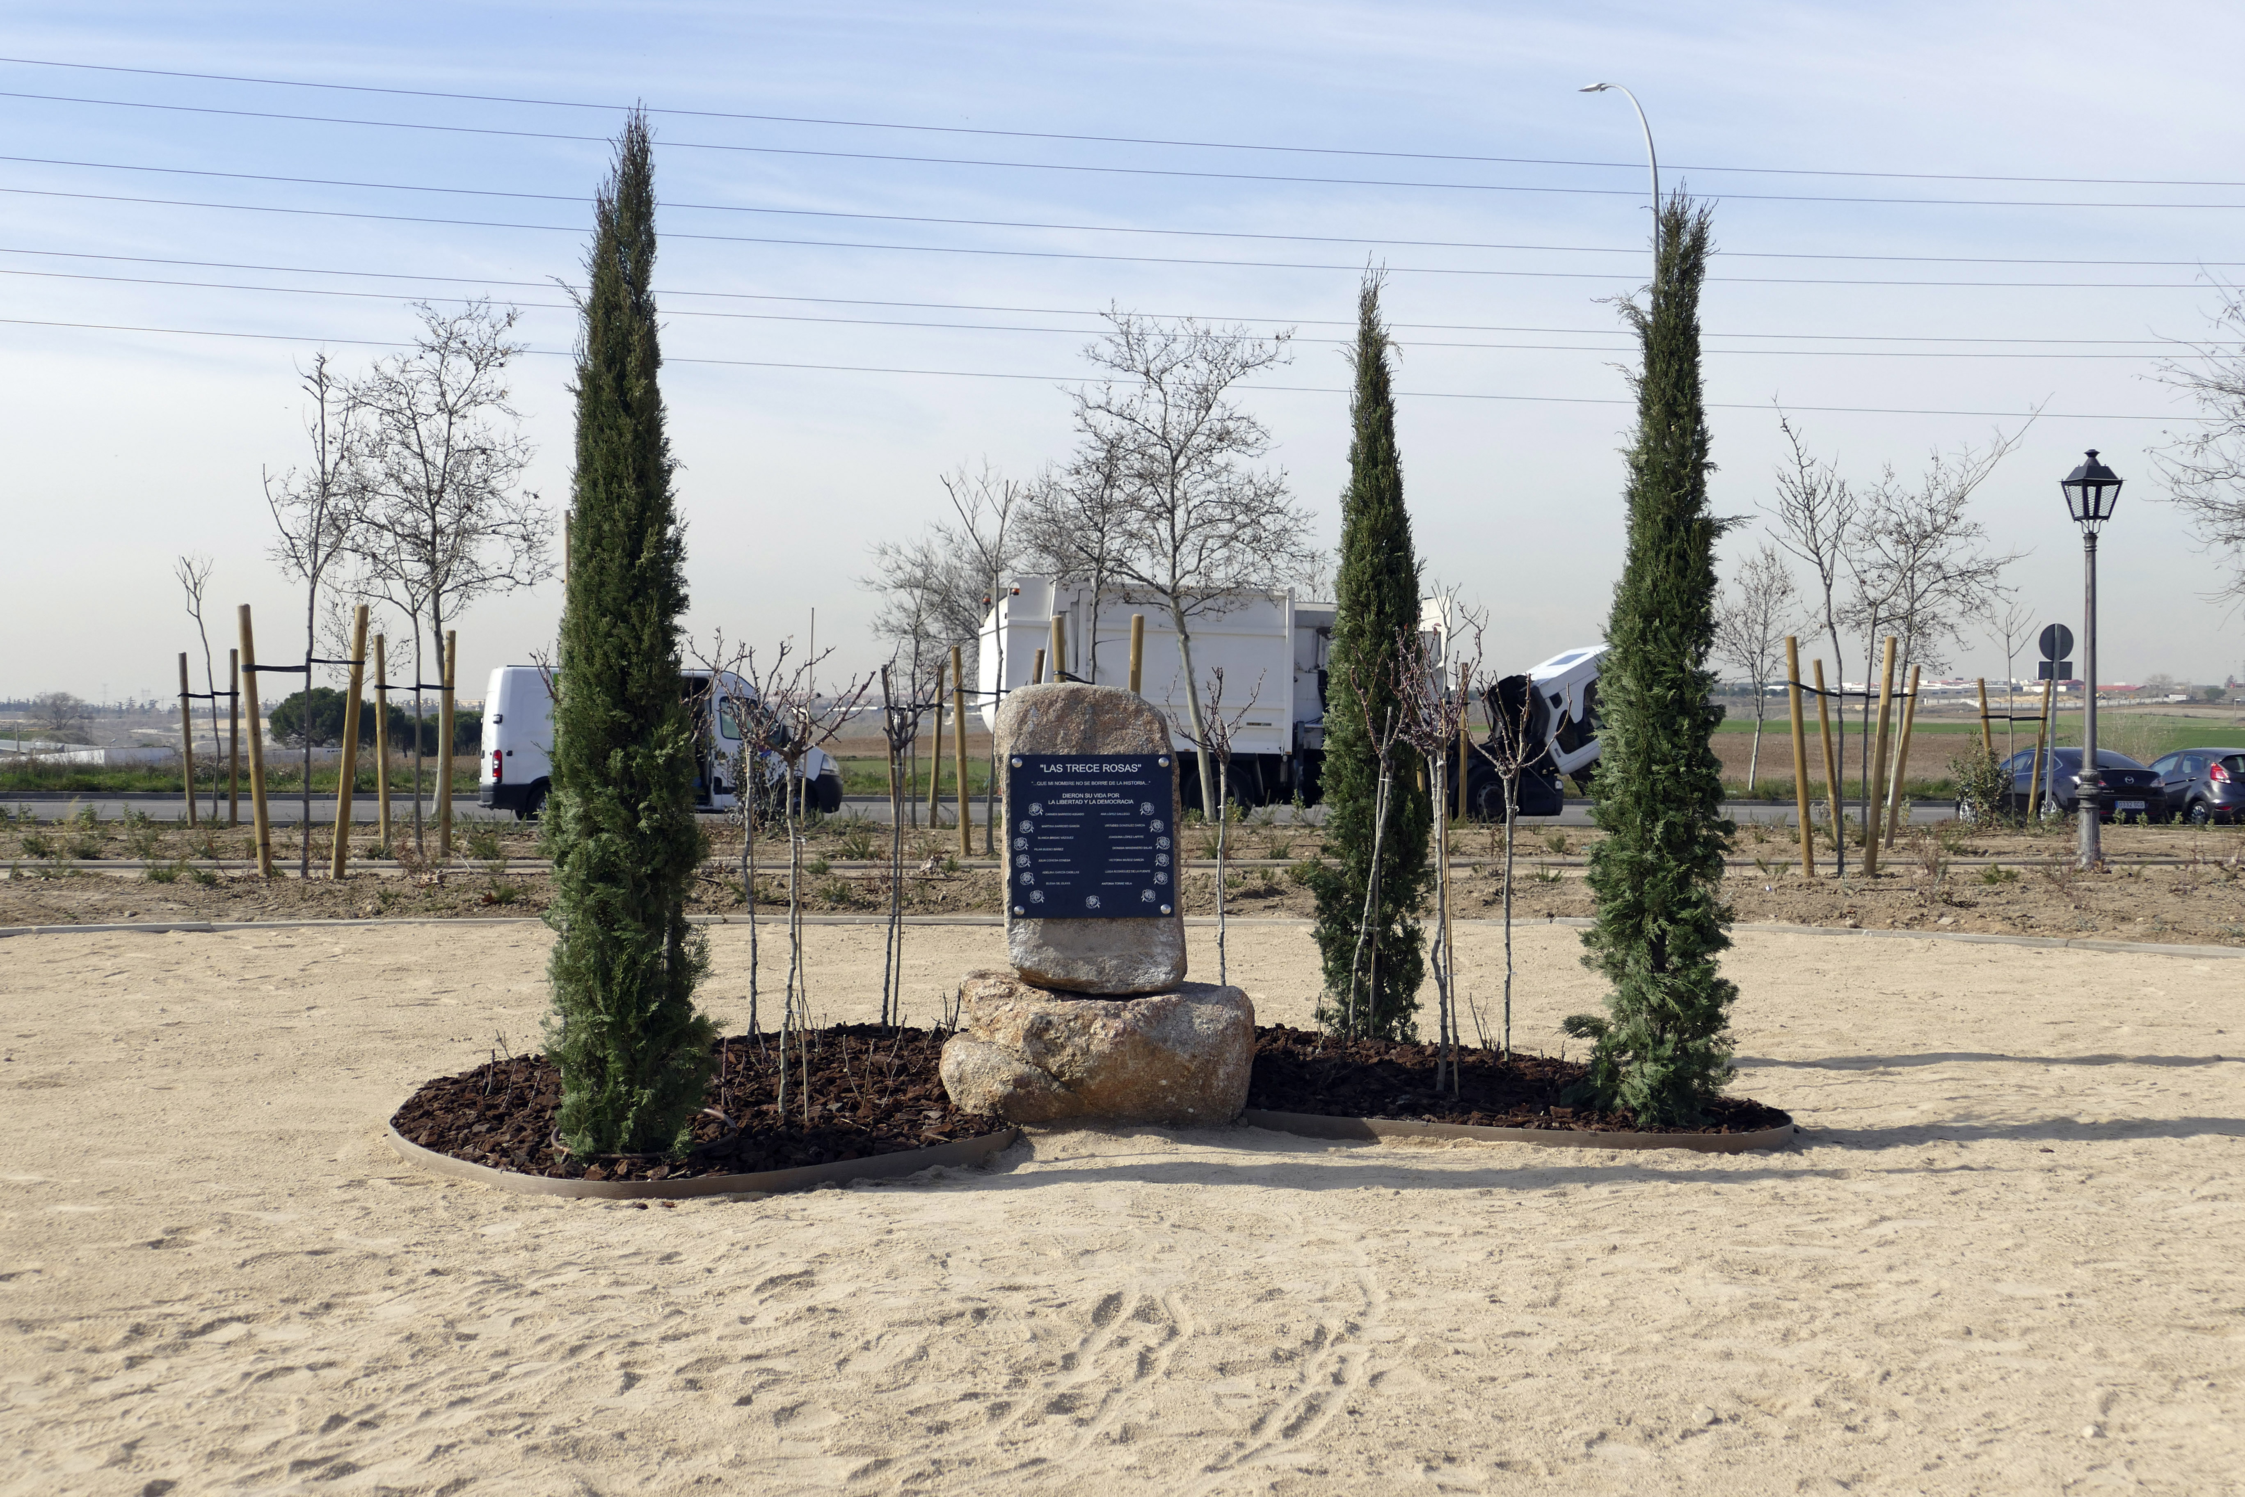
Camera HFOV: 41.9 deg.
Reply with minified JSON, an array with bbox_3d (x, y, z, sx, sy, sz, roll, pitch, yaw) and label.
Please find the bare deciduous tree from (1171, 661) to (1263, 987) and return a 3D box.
[{"bbox_3d":[0.430,0.431,13.182,0.410,1.620,0.400,0,1,0],"label":"bare deciduous tree"}]

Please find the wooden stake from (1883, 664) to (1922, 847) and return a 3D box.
[{"bbox_3d":[8.574,0.097,32.178,0.088,2.025,0.088,8,1,0],"label":"wooden stake"}]

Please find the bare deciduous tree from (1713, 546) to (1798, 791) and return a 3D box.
[{"bbox_3d":[13.705,-1.773,63.000,2.100,5.356,2.000,0,1,0],"label":"bare deciduous tree"}]

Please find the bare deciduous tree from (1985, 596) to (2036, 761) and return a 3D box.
[{"bbox_3d":[13.929,-0.633,46.000,0.798,3.470,0.800,0,1,0],"label":"bare deciduous tree"}]

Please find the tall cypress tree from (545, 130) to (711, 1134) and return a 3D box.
[{"bbox_3d":[-1.682,-0.386,10.000,0.580,3.562,0.580,0,1,0],"label":"tall cypress tree"}]

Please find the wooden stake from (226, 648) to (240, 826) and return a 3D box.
[{"bbox_3d":[-11.317,-0.145,37.300,0.090,2.255,0.090,0,1,0],"label":"wooden stake"}]

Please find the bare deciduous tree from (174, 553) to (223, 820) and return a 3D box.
[{"bbox_3d":[-11.784,-0.784,37.400,0.650,3.403,0.600,0,1,0],"label":"bare deciduous tree"}]

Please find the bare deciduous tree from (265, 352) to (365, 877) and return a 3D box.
[{"bbox_3d":[-7.165,-1.187,26.000,0.871,4.662,0.850,0,1,0],"label":"bare deciduous tree"}]

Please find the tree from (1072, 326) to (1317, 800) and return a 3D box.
[{"bbox_3d":[1.106,-2.726,44.000,3.607,7.666,3.400,0,1,0],"label":"tree"}]

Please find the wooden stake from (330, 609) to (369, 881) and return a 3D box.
[{"bbox_3d":[-6.790,-0.057,25.783,0.104,2.411,0.104,5,1,0],"label":"wooden stake"}]

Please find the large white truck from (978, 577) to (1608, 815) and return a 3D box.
[{"bbox_3d":[2.720,-0.660,46.600,9.700,3.750,2.500,0,1,-12],"label":"large white truck"}]

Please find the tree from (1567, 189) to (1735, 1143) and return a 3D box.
[{"bbox_3d":[1.915,-0.322,10.650,0.610,3.386,0.600,0,1,0],"label":"tree"}]

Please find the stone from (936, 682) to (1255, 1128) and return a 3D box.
[{"bbox_3d":[-0.100,0.560,10.815,1.160,1.595,0.750,0,1,0],"label":"stone"}]

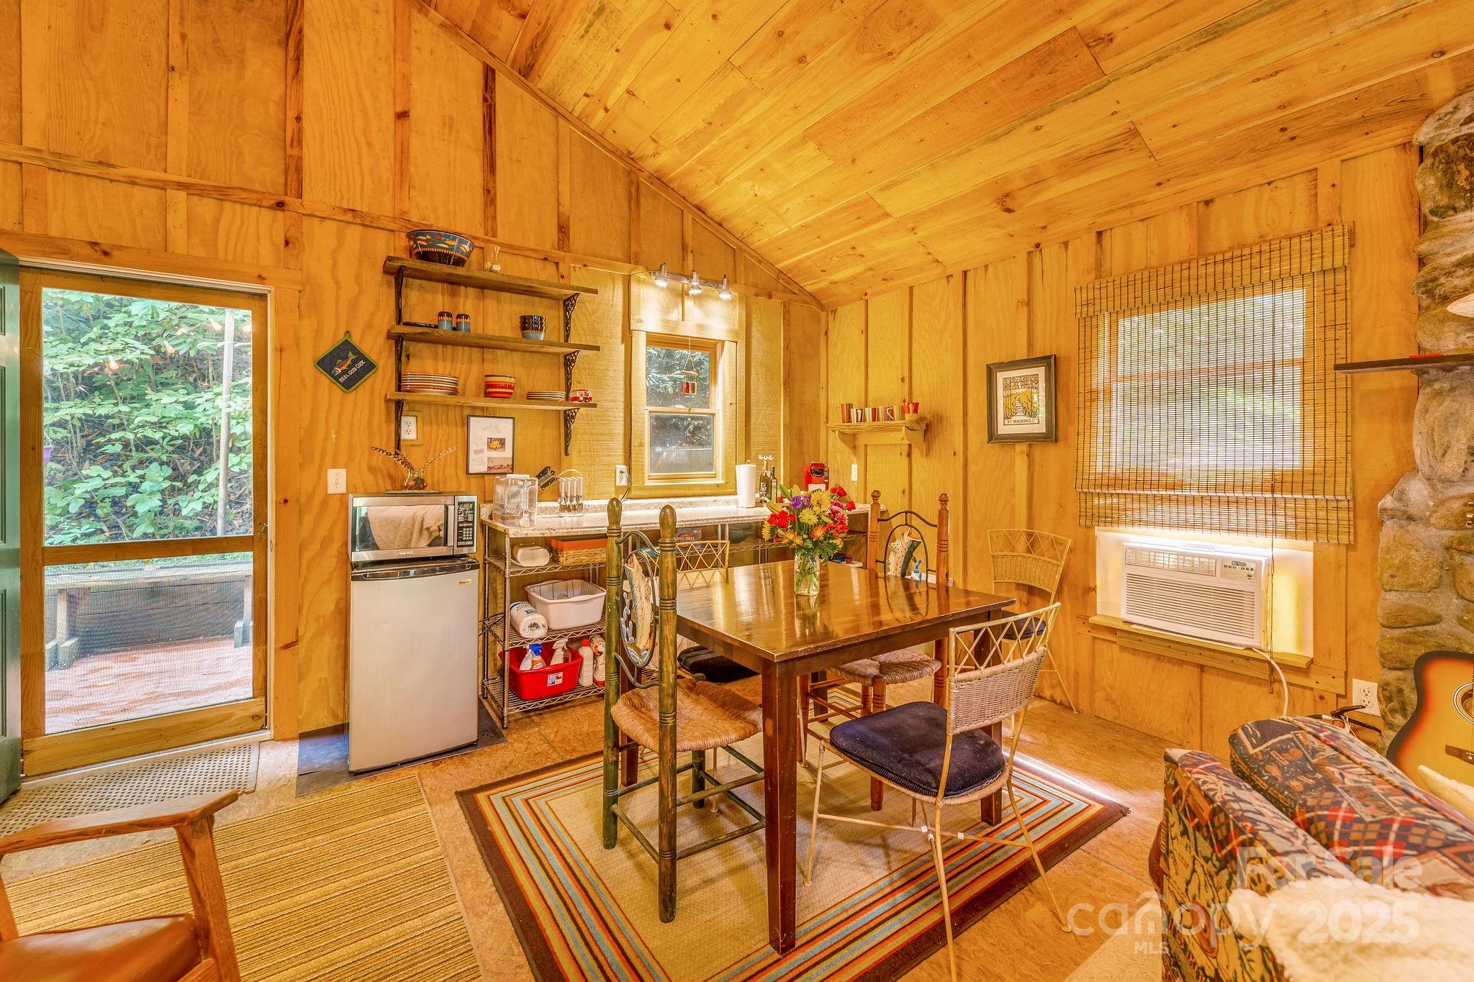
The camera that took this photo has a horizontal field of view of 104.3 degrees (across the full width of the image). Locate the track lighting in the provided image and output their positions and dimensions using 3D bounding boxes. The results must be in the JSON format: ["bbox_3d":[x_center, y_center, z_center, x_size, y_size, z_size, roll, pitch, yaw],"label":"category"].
[{"bbox_3d":[-0.296,-1.340,3.704,0.600,0.165,0.140,-1,2,-33],"label":"track lighting"}]

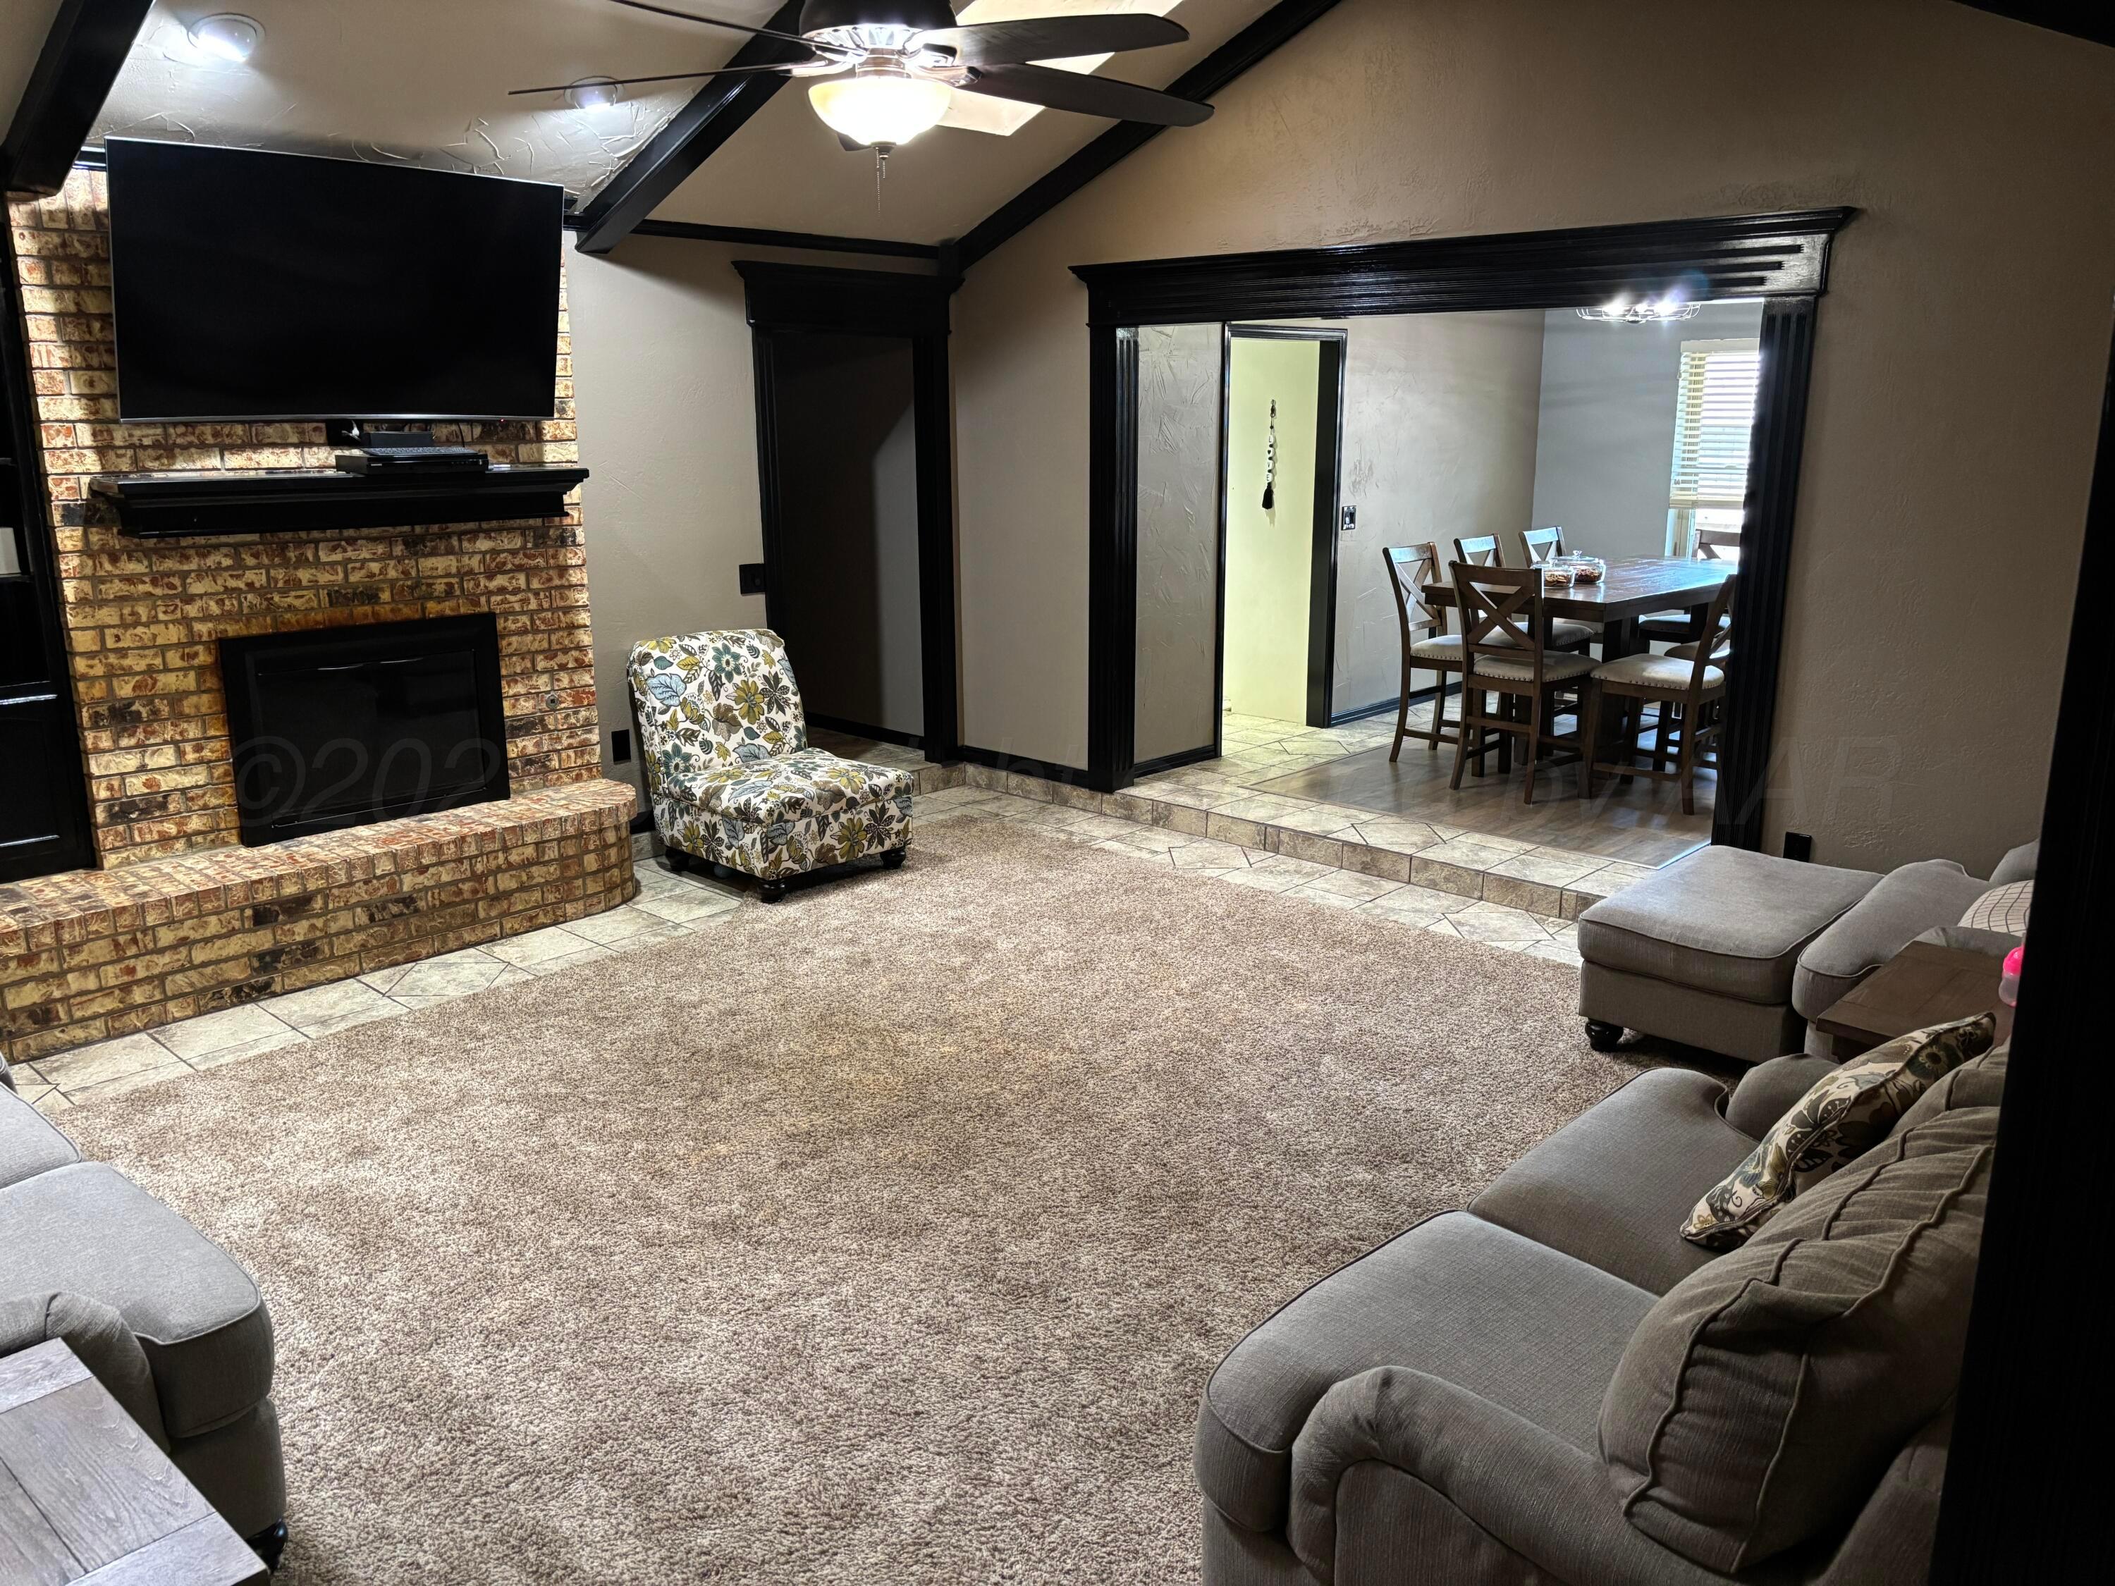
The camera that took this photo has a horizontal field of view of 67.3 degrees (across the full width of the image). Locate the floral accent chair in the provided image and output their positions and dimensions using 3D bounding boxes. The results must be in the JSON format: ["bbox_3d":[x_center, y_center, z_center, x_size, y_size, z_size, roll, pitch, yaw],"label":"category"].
[{"bbox_3d":[-1.148,-0.150,6.380,0.840,0.920,0.730,12,18,41],"label":"floral accent chair"}]

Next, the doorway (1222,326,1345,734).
[{"bbox_3d":[1.122,-1.316,8.240,0.140,2.111,1.061,12,18,41],"label":"doorway"}]

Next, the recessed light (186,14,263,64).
[{"bbox_3d":[-2.291,-2.076,4.396,0.197,0.055,0.197,-14,-3,-45],"label":"recessed light"}]

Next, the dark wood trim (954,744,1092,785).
[{"bbox_3d":[-0.147,-0.129,7.629,0.830,0.080,0.025,12,18,41],"label":"dark wood trim"}]

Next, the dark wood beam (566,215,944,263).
[{"bbox_3d":[-1.199,-2.316,6.654,0.040,0.057,1.890,12,18,41],"label":"dark wood beam"}]

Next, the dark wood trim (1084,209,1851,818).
[{"bbox_3d":[1.292,-0.909,6.142,3.080,2.300,0.220,12,18,41],"label":"dark wood trim"}]

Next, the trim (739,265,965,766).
[{"bbox_3d":[-0.912,-1.159,7.191,0.170,2.280,1.210,12,18,41],"label":"trim"}]

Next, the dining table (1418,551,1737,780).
[{"bbox_3d":[2.745,-0.618,7.912,2.060,0.895,0.930,-13,19,-43],"label":"dining table"}]

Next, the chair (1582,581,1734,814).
[{"bbox_3d":[2.715,-0.478,7.016,0.590,1.045,0.460,12,18,40],"label":"chair"}]

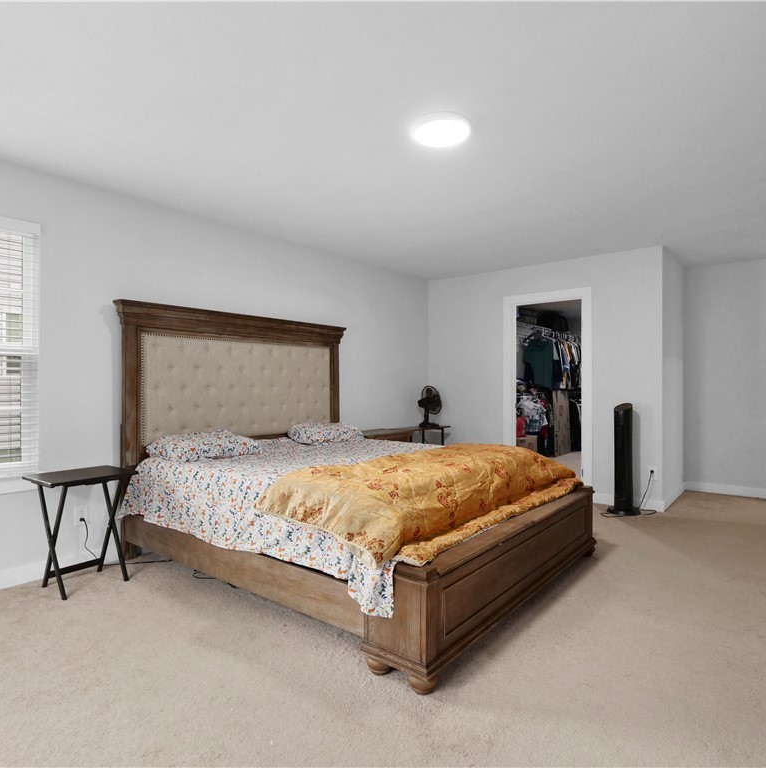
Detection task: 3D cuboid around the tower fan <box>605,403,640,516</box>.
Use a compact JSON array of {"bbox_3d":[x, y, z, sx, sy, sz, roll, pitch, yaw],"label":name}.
[{"bbox_3d":[2.245,0.687,4.408,0.300,1.000,0.300,0,0,40],"label":"tower fan"}]

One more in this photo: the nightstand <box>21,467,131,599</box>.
[{"bbox_3d":[-1.772,0.847,2.782,0.375,0.655,0.465,0,0,37],"label":"nightstand"}]

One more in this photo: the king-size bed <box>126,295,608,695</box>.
[{"bbox_3d":[-0.178,0.302,3.281,2.570,1.755,2.160,0,0,40],"label":"king-size bed"}]

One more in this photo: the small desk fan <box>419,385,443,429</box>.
[{"bbox_3d":[0.529,0.273,5.379,0.280,0.470,0.330,0,0,-34],"label":"small desk fan"}]

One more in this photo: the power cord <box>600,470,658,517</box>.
[{"bbox_3d":[2.233,0.992,4.307,0.530,0.390,0.220,0,0,5],"label":"power cord"}]

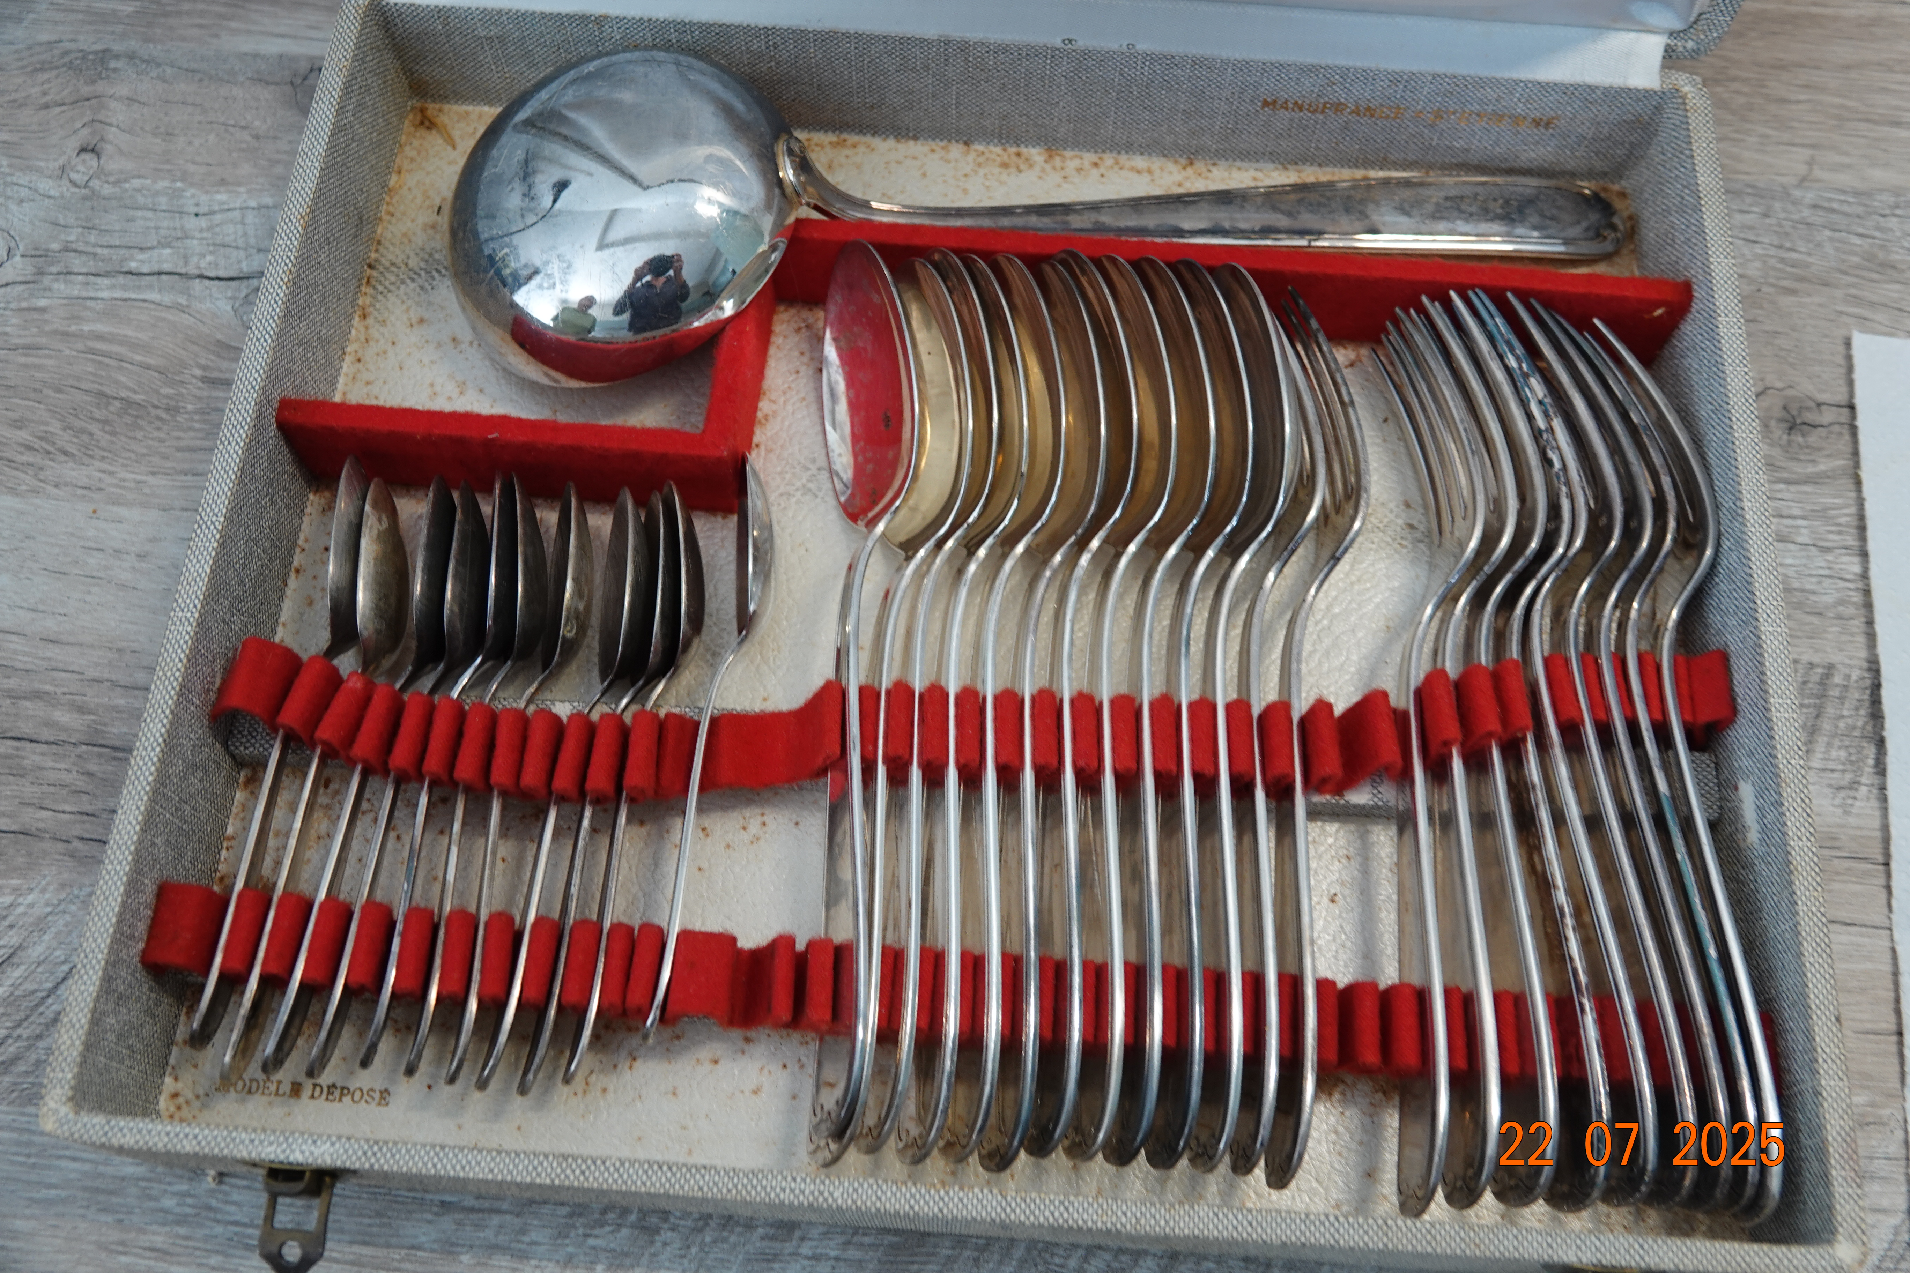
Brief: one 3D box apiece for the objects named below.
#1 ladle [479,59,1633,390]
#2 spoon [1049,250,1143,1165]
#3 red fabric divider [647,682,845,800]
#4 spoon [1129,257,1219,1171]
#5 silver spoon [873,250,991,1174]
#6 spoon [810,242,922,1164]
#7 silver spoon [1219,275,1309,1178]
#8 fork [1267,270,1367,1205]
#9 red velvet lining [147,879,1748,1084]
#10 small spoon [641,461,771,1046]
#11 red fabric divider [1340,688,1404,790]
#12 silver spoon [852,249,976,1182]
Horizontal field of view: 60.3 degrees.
[{"bbox_3d":[0.024,-0.113,0.417,0.312,0.057,0.087,-1,67,-2],"label":"ladle"},{"bbox_3d":[0.032,0.007,0.373,0.021,0.043,0.213,11,70,-23],"label":"spoon"},{"bbox_3d":[-0.046,0.024,0.369,0.043,0.021,0.022,4,67,1],"label":"red fabric divider"},{"bbox_3d":[0.050,0.009,0.373,0.021,0.043,0.213,11,70,-22],"label":"spoon"},{"bbox_3d":[-0.002,0.008,0.373,0.021,0.043,0.212,11,70,-22],"label":"silver spoon"},{"bbox_3d":[-0.018,0.008,0.378,0.022,0.044,0.212,12,70,-31],"label":"spoon"},{"bbox_3d":[0.070,0.013,0.378,0.022,0.044,0.212,14,70,-26],"label":"silver spoon"},{"bbox_3d":[0.081,0.016,0.375,0.021,0.026,0.209,9,69,-13],"label":"fork"},{"bbox_3d":[-0.003,0.075,0.347,0.328,0.022,0.018,4,67,1],"label":"red velvet lining"},{"bbox_3d":[-0.054,0.023,0.376,0.016,0.029,0.140,11,71,-13],"label":"small spoon"},{"bbox_3d":[0.094,0.024,0.374,0.014,0.015,0.020,4,67,1],"label":"red fabric divider"},{"bbox_3d":[-0.008,0.008,0.372,0.021,0.043,0.210,11,70,-22],"label":"silver spoon"}]

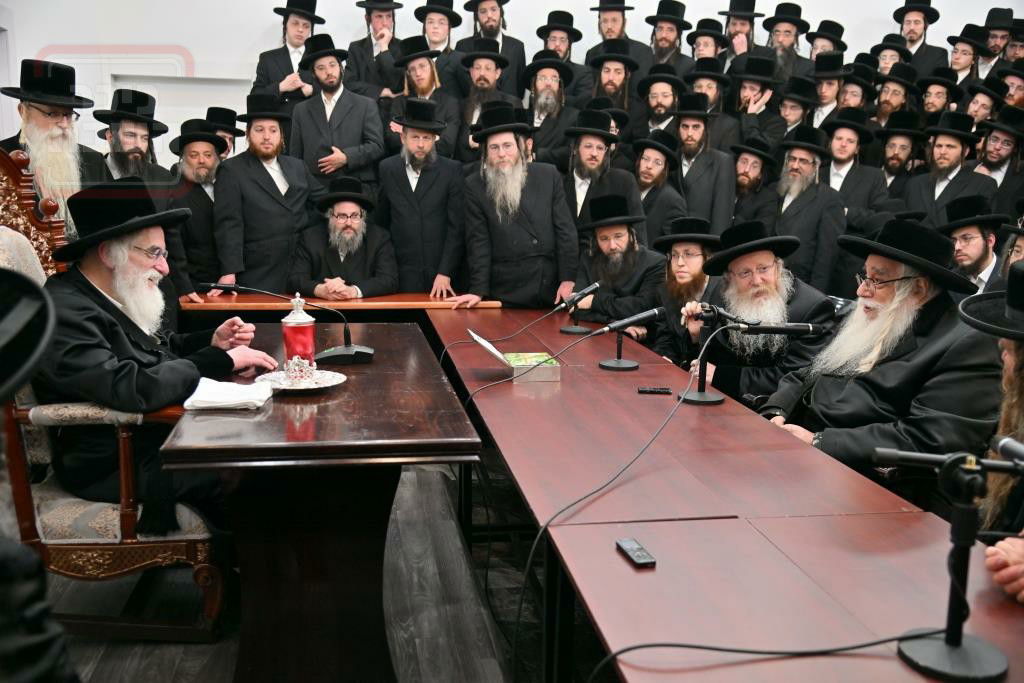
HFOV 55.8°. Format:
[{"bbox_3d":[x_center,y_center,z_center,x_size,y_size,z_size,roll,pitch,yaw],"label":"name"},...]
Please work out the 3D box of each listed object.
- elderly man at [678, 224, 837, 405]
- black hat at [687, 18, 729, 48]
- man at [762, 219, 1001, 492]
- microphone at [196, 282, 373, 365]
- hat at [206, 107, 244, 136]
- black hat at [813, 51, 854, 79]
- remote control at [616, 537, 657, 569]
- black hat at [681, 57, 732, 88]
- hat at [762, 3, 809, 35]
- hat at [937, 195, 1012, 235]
[{"bbox_3d":[0.901,0.209,3.459,0.620,1.270,0.800,7,12,36],"label":"elderly man"},{"bbox_3d":[1.455,-2.289,7.200,0.330,0.155,0.355,5,4,25],"label":"black hat"},{"bbox_3d":[1.054,0.298,2.764,0.720,1.280,0.600,-1,10,-11],"label":"man"},{"bbox_3d":[-0.736,-0.055,3.130,0.570,0.260,0.140,0,10,-9],"label":"microphone"},{"bbox_3d":[-1.781,-1.353,5.950,0.310,0.130,0.340,8,4,-6],"label":"hat"},{"bbox_3d":[2.305,-1.994,7.000,0.330,0.160,0.360,5,11,28],"label":"black hat"},{"bbox_3d":[0.215,0.371,1.687,0.036,0.013,0.104,-2,10,-14],"label":"remote control"},{"bbox_3d":[1.277,-1.766,6.350,0.300,0.145,0.330,7,8,23],"label":"black hat"},{"bbox_3d":[1.785,-2.101,6.300,0.310,0.140,0.340,4,2,13],"label":"hat"},{"bbox_3d":[2.052,-0.574,4.300,0.330,0.130,0.300,-12,13,-20],"label":"hat"}]

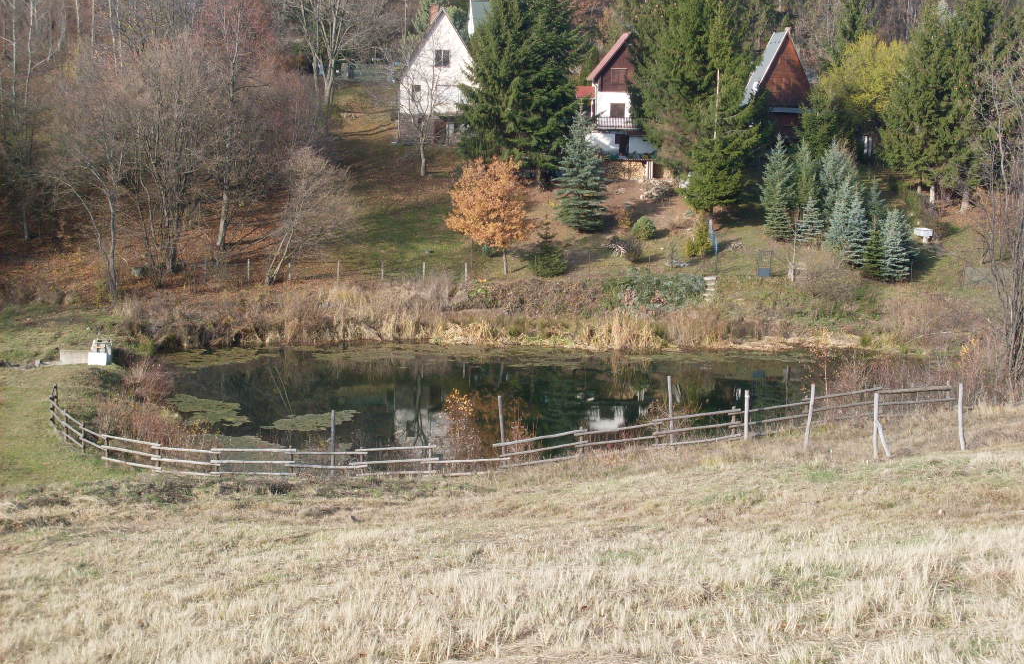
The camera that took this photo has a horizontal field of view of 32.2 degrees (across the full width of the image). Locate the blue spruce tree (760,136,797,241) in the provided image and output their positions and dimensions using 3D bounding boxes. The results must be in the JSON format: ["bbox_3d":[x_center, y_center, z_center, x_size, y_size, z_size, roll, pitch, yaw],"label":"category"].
[{"bbox_3d":[18.781,-10.098,125.087,2.537,7.315,2.537,1,9,0],"label":"blue spruce tree"}]

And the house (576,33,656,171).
[{"bbox_3d":[9.596,-19.854,151.107,7.200,11.020,7.800,1,9,0],"label":"house"}]

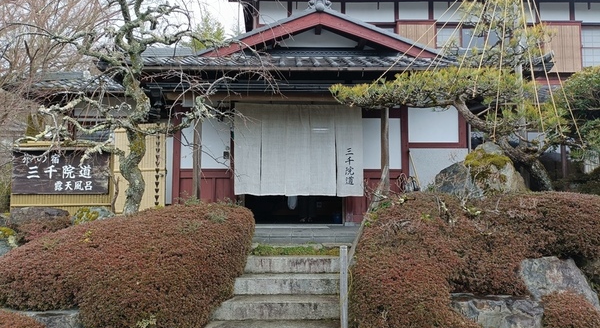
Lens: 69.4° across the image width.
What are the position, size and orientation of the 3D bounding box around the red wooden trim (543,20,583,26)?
[{"bbox_3d":[7.024,-3.771,11.654,1.065,0.150,0.120,0,-3,0],"label":"red wooden trim"}]

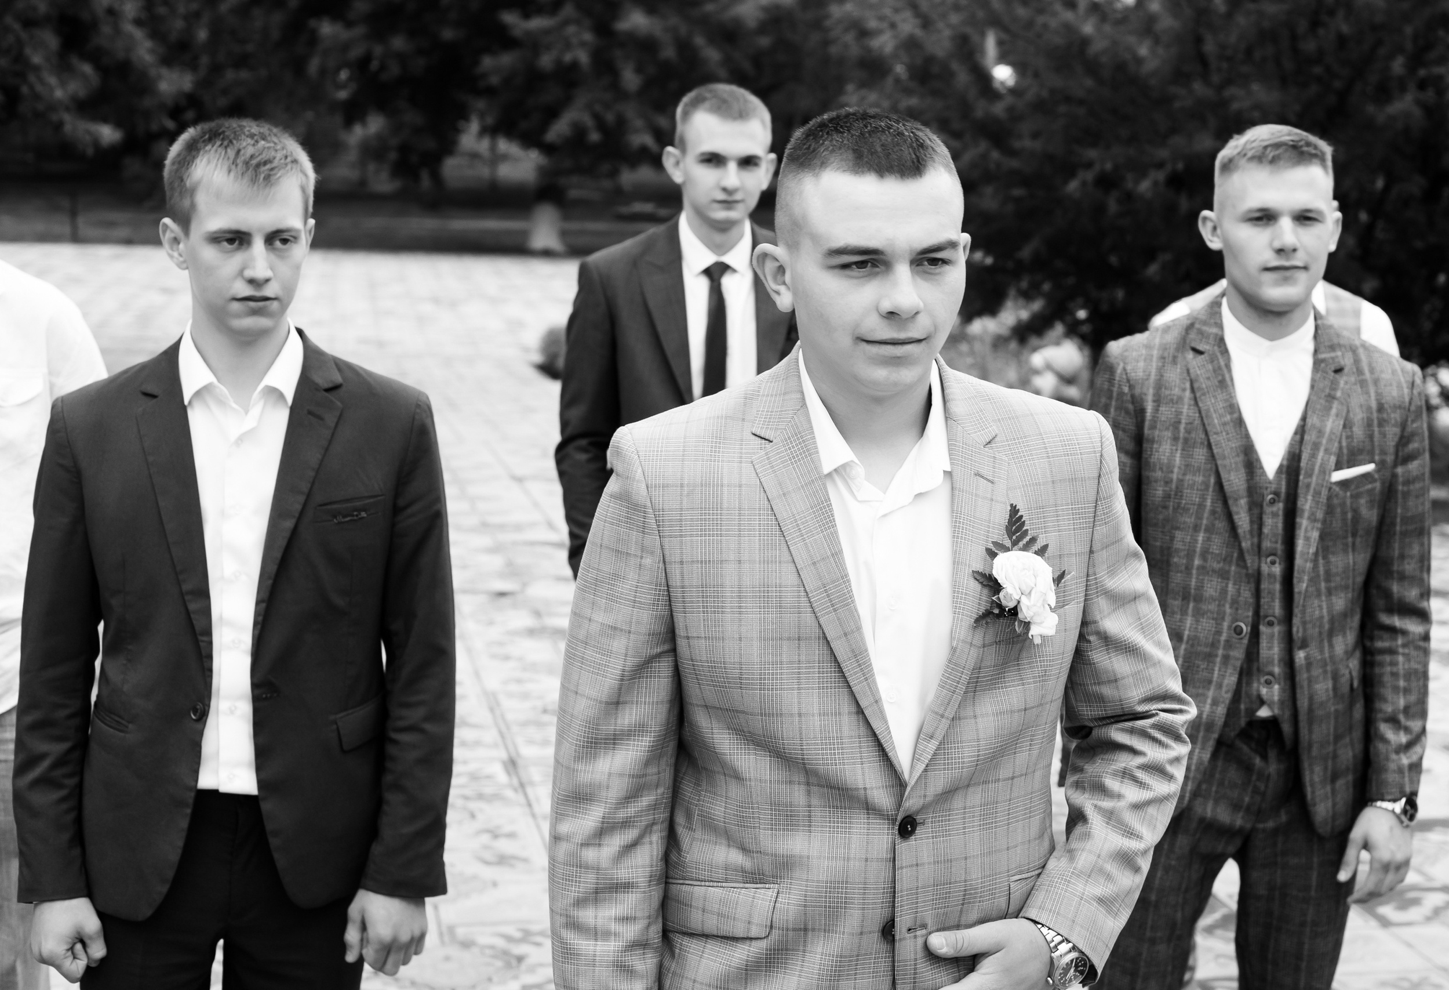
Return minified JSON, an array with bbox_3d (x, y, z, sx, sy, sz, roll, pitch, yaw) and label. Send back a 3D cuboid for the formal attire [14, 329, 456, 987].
[{"bbox_3d":[-0.580,0.550,2.537,0.540,1.500,0.310,-1,9,-7],"label":"formal attire"}]

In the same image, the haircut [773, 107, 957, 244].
[{"bbox_3d":[0.123,-0.273,1.789,0.160,0.130,0.190,-3,10,-21],"label":"haircut"}]

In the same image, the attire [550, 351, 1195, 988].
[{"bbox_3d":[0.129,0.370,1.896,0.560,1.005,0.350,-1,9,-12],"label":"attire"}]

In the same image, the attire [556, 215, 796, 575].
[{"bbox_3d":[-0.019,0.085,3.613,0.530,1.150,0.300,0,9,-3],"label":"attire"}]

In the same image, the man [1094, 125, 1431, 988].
[{"bbox_3d":[0.730,0.381,2.885,0.530,1.785,0.330,2,9,13],"label":"man"}]

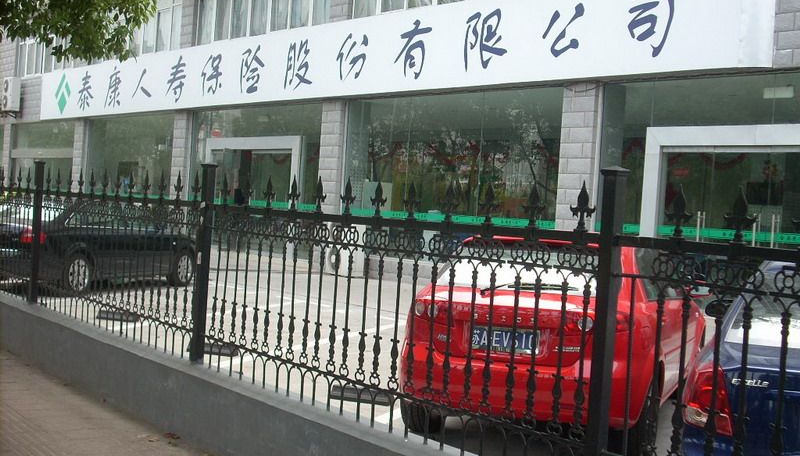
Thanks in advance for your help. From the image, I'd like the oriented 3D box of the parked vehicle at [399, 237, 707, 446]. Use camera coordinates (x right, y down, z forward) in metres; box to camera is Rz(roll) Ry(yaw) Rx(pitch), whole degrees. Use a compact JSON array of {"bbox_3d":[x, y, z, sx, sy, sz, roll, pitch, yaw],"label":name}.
[{"bbox_3d":[1.417,0.772,8.392,1.725,1.445,4.295,4,1,22],"label":"parked vehicle"}]

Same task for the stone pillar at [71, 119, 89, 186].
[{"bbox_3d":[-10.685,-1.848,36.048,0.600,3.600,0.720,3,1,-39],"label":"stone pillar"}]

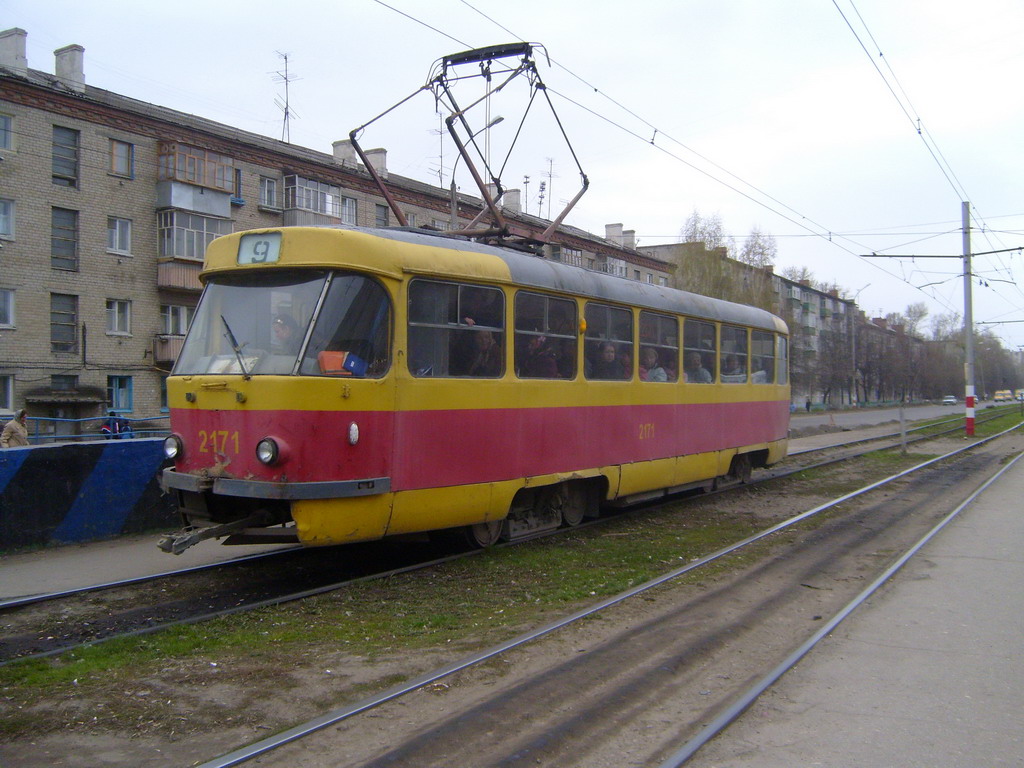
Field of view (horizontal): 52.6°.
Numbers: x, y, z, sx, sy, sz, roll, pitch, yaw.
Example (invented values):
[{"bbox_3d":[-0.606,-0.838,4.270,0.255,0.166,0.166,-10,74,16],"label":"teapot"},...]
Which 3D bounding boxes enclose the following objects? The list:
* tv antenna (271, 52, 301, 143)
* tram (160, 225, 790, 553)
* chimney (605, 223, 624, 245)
[{"bbox_3d":[-11.588,-14.715,53.036,1.200,4.685,1.300,0,0,17],"label":"tv antenna"},{"bbox_3d":[1.049,0.145,14.278,2.500,3.120,14.200,0,-1,31],"label":"tram"},{"bbox_3d":[7.559,-10.810,76.188,1.250,1.877,0.500,0,-1,31],"label":"chimney"}]

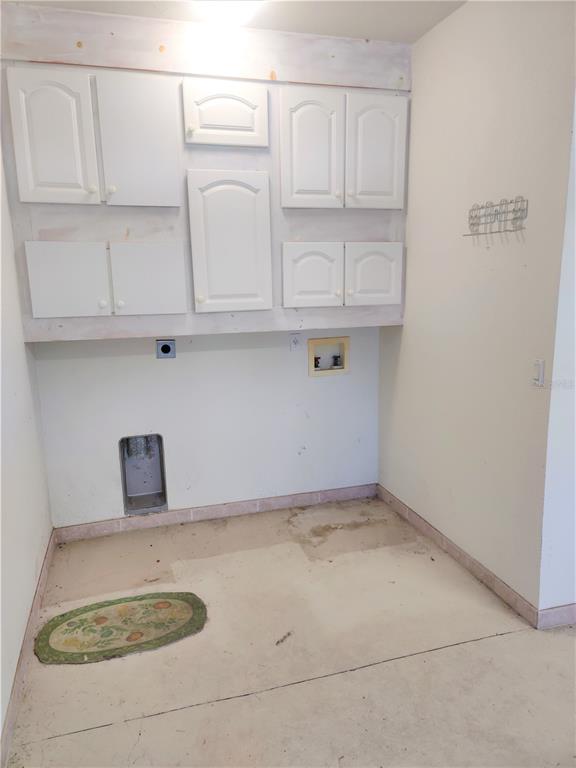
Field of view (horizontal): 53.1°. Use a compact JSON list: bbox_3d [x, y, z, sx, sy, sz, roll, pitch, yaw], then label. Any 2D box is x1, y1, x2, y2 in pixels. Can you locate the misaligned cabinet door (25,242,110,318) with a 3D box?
[{"bbox_3d":[-1.053,-0.503,2.789,0.362,0.356,0.025,-4,11,-16],"label":"misaligned cabinet door"}]

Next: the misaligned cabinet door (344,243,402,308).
[{"bbox_3d":[0.478,-0.615,3.233,0.345,0.344,0.025,-4,11,-16],"label":"misaligned cabinet door"}]

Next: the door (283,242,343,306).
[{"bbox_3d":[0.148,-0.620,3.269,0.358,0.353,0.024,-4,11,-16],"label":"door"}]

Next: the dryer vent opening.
[{"bbox_3d":[-0.897,0.546,3.579,0.260,0.484,0.110,-4,11,-16],"label":"dryer vent opening"}]

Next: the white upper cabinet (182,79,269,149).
[{"bbox_3d":[-0.345,-1.422,3.115,0.434,0.310,0.300,-4,11,-16],"label":"white upper cabinet"}]

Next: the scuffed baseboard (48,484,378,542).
[{"bbox_3d":[-0.377,0.827,3.723,2.100,0.105,0.014,-4,11,-16],"label":"scuffed baseboard"}]

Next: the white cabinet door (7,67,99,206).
[{"bbox_3d":[-1.075,-1.131,2.666,0.349,0.574,0.025,-4,11,-16],"label":"white cabinet door"}]

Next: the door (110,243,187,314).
[{"bbox_3d":[-0.692,-0.525,2.894,0.361,0.354,0.025,-4,11,-16],"label":"door"}]

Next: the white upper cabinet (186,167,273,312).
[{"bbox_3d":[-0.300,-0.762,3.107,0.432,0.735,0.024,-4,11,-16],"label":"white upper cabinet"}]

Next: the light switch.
[{"bbox_3d":[1.045,-0.044,2.398,0.013,0.115,0.072,-4,11,-16],"label":"light switch"}]

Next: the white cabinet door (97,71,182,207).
[{"bbox_3d":[-0.712,-1.155,2.771,0.358,0.576,0.025,-4,11,-16],"label":"white cabinet door"}]

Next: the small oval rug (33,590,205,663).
[{"bbox_3d":[-0.744,1.090,2.624,0.749,0.010,0.470,-4,11,-16],"label":"small oval rug"}]

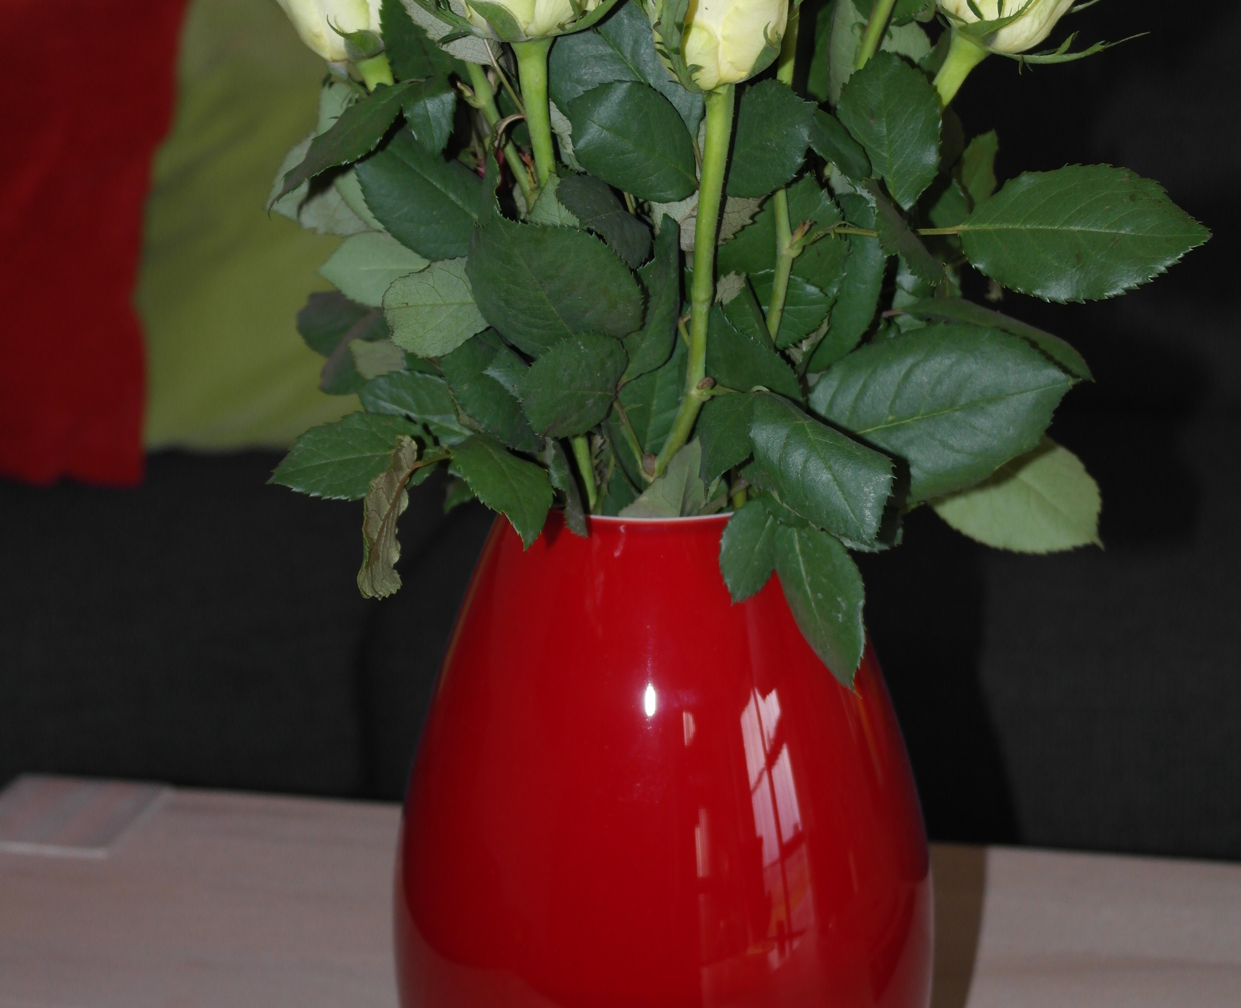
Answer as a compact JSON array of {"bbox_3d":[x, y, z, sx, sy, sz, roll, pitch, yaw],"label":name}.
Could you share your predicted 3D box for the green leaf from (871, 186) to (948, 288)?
[{"bbox_3d":[0.087,-0.080,0.760,0.012,0.040,0.018,-43,-10,34],"label":"green leaf"}]

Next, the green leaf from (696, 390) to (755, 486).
[{"bbox_3d":[0.033,-0.020,0.757,0.021,0.033,0.011,20,-6,8],"label":"green leaf"}]

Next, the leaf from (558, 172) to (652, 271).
[{"bbox_3d":[-0.004,-0.084,0.750,0.037,0.014,0.025,30,65,9],"label":"leaf"}]

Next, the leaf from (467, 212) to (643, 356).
[{"bbox_3d":[-0.018,-0.063,0.730,0.042,0.055,0.015,-39,-6,-3],"label":"leaf"}]

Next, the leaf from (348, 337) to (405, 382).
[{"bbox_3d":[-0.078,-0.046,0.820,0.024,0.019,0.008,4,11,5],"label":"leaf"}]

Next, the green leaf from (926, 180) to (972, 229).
[{"bbox_3d":[0.106,-0.096,0.810,0.019,0.021,0.008,11,6,-5],"label":"green leaf"}]

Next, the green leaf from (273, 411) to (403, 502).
[{"bbox_3d":[-0.079,-0.013,0.715,0.041,0.010,0.025,-15,53,-15],"label":"green leaf"}]

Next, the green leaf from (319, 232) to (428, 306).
[{"bbox_3d":[-0.078,-0.075,0.810,0.042,0.027,0.009,-1,-14,5],"label":"green leaf"}]

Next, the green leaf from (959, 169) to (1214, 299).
[{"bbox_3d":[0.141,-0.082,0.770,0.078,0.043,0.011,2,-22,-2],"label":"green leaf"}]

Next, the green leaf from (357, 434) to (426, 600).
[{"bbox_3d":[-0.069,0.004,0.750,0.015,0.049,0.015,12,-6,1],"label":"green leaf"}]

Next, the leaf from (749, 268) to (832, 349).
[{"bbox_3d":[0.047,-0.055,0.712,0.028,0.021,0.008,3,-18,6],"label":"leaf"}]

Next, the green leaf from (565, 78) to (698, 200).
[{"bbox_3d":[0.003,-0.107,0.745,0.039,0.039,0.010,6,-24,0],"label":"green leaf"}]

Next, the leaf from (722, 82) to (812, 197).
[{"bbox_3d":[0.043,-0.108,0.755,0.028,0.037,0.014,11,6,-4],"label":"leaf"}]

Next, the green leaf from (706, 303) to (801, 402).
[{"bbox_3d":[0.035,-0.041,0.700,0.037,0.022,0.009,38,-20,6],"label":"green leaf"}]

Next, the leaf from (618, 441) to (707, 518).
[{"bbox_3d":[0.013,-0.006,0.785,0.028,0.028,0.014,15,6,1],"label":"leaf"}]

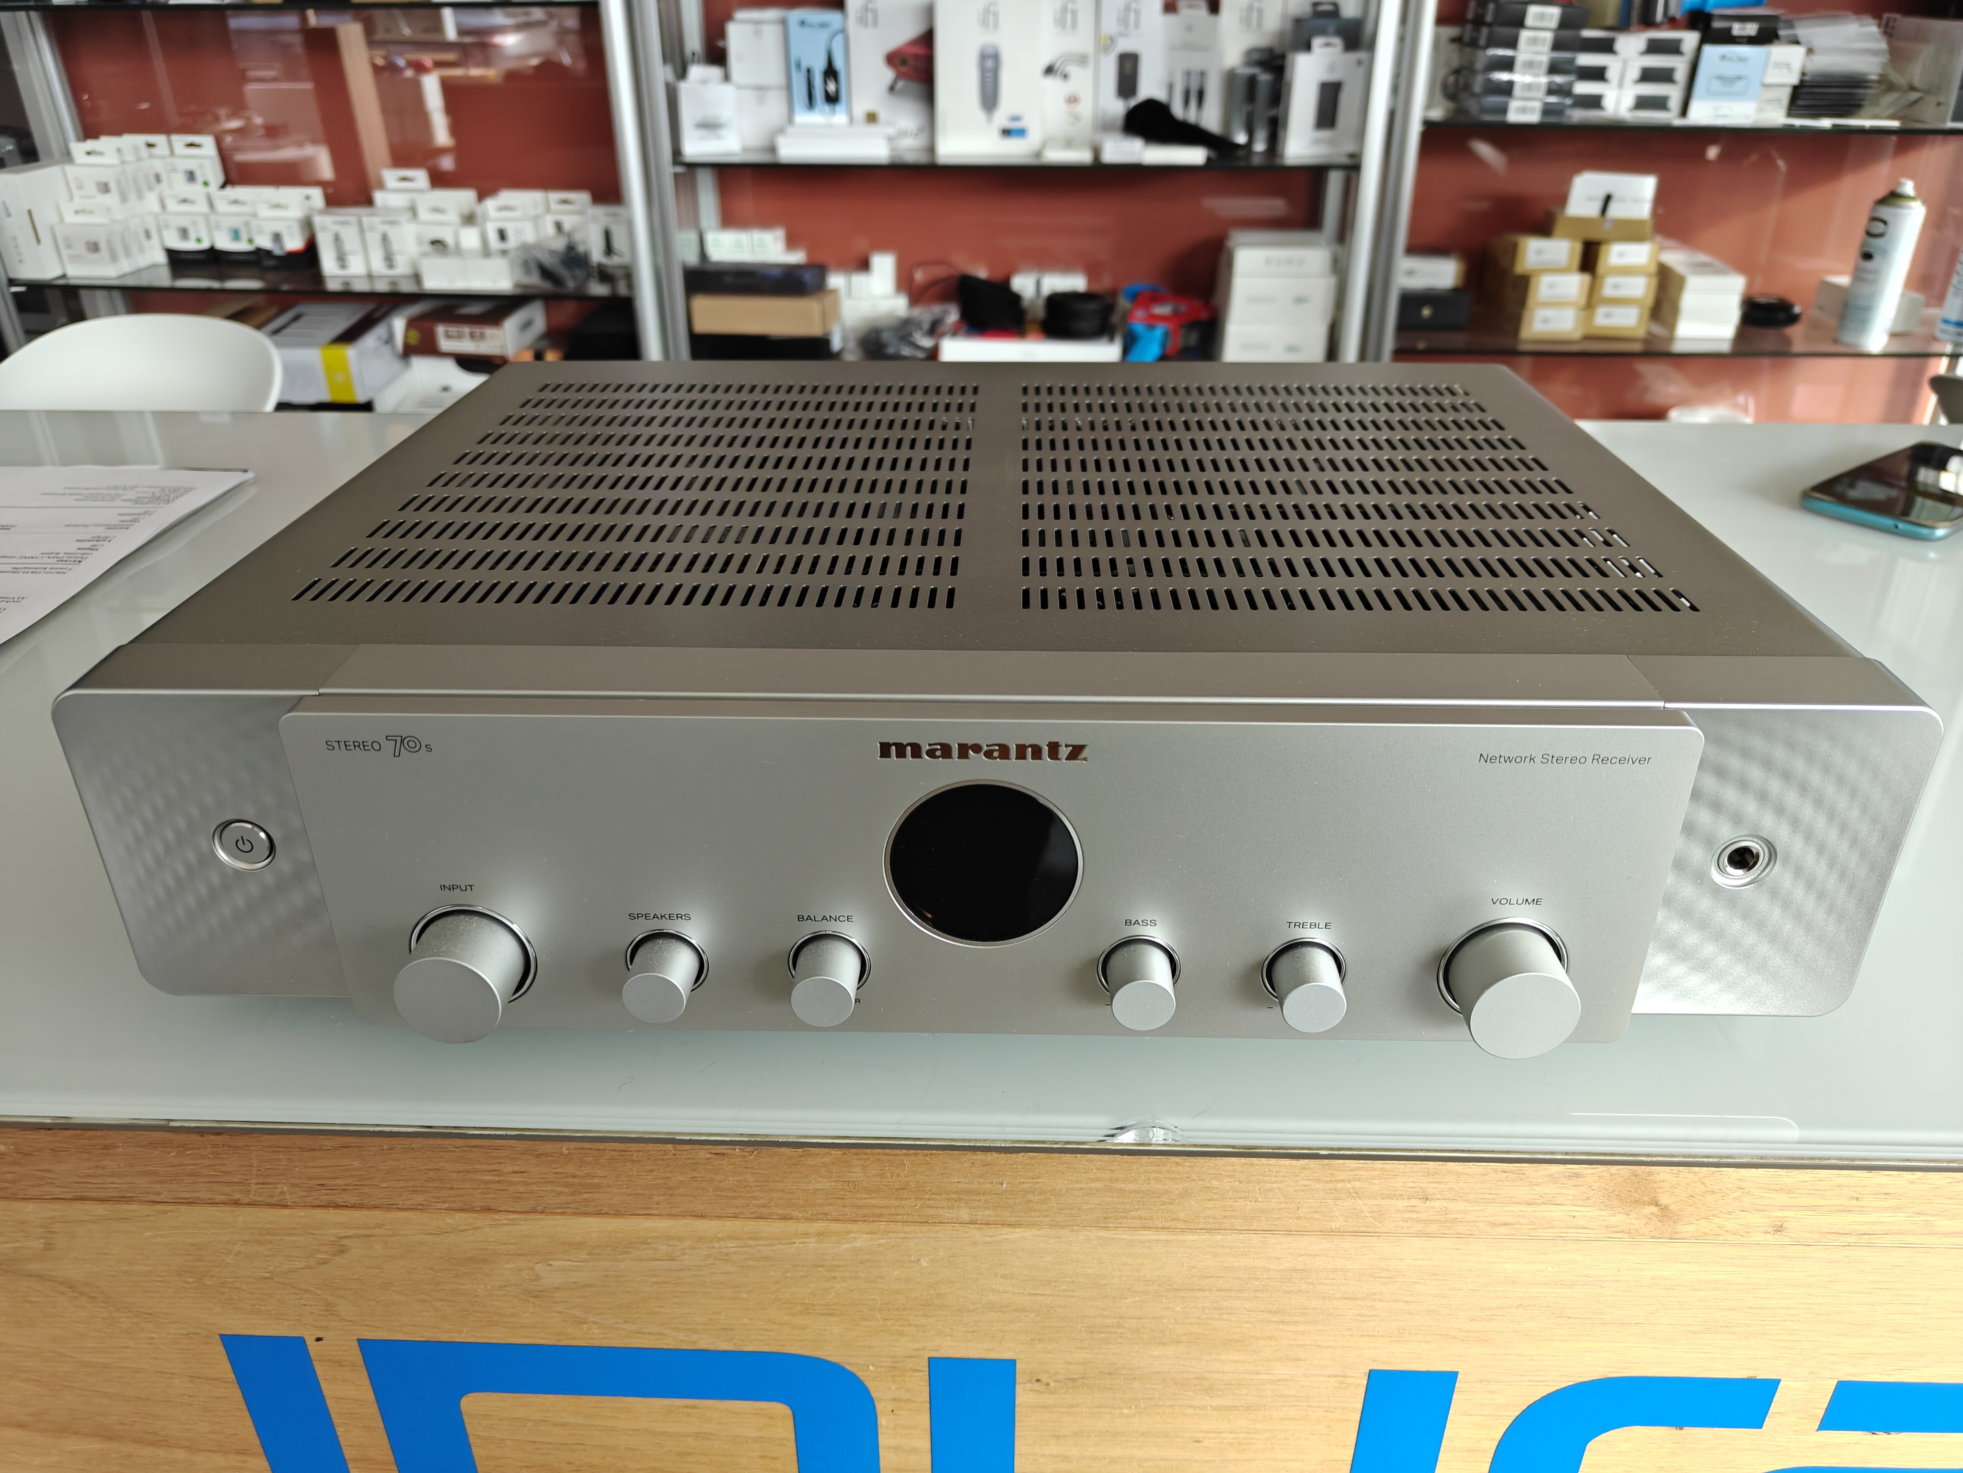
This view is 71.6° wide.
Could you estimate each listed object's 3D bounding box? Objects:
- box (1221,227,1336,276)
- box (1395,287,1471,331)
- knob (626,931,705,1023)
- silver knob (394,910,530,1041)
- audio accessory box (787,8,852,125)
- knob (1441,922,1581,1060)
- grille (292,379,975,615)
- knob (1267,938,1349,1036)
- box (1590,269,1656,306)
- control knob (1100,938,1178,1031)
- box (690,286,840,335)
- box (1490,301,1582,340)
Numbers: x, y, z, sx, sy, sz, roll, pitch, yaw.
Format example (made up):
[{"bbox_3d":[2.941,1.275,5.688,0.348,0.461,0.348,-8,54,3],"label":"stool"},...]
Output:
[{"bbox_3d":[0.443,-0.732,2.065,0.143,0.041,0.160,0,28,1],"label":"box"},{"bbox_3d":[0.696,-0.682,2.156,0.121,0.054,0.100,0,28,1],"label":"box"},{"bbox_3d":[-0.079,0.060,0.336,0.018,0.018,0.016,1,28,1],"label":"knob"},{"bbox_3d":[-0.128,0.060,0.334,0.027,0.027,0.019,0,28,1],"label":"silver knob"},{"bbox_3d":[-0.234,-0.969,1.996,0.087,0.162,0.045,0,28,1],"label":"audio accessory box"},{"bbox_3d":[0.129,0.062,0.330,0.028,0.028,0.019,1,28,1],"label":"knob"},{"bbox_3d":[-0.094,-0.091,0.467,0.179,0.003,0.237,1,28,1],"label":"grille"},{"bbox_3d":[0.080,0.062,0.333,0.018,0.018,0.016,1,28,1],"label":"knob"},{"bbox_3d":[0.960,-0.692,2.082,0.089,0.043,0.130,1,28,1],"label":"box"},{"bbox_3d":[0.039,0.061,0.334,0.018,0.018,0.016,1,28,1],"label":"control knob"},{"bbox_3d":[-0.331,-0.675,2.125,0.191,0.057,0.190,1,28,3],"label":"box"},{"bbox_3d":[0.850,-0.642,2.082,0.089,0.044,0.130,1,28,1],"label":"box"}]

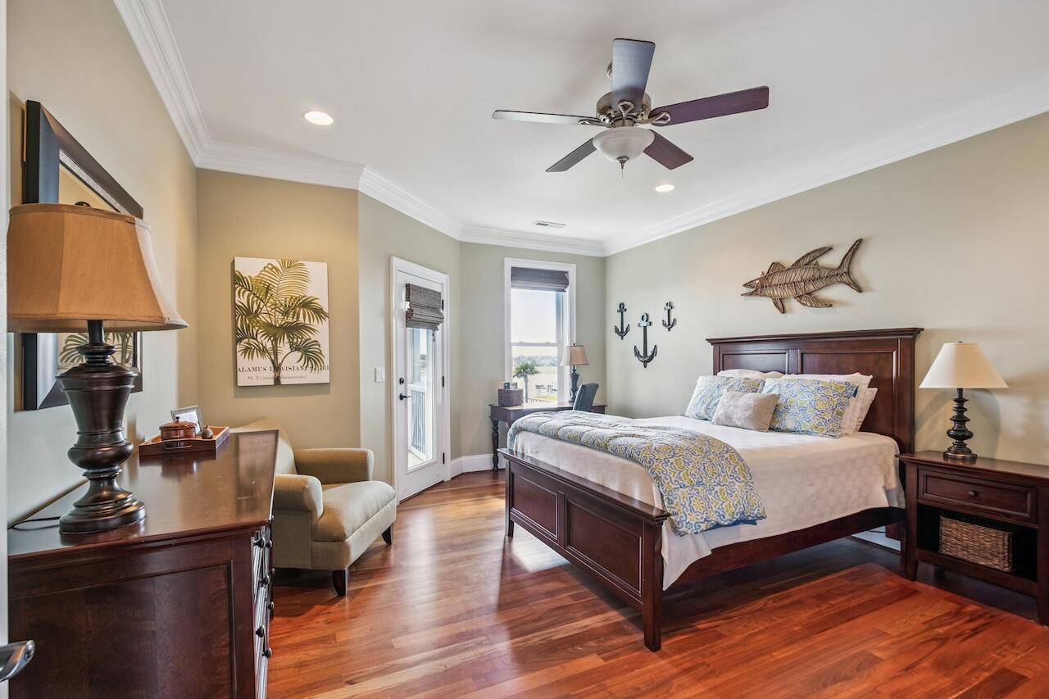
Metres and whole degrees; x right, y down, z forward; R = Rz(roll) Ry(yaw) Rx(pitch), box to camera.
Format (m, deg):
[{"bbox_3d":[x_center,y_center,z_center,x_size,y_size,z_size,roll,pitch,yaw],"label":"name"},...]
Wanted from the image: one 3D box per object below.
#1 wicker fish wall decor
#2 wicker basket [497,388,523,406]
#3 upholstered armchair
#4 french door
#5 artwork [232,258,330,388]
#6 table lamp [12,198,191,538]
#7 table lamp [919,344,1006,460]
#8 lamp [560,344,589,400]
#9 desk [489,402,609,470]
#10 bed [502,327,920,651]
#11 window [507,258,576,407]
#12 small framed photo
[{"bbox_3d":[2.145,-0.531,3.694,0.070,0.474,0.989,0,-1,-26],"label":"wicker fish wall decor"},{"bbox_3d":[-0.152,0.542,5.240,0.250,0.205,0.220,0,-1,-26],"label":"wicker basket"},{"bbox_3d":[-1.334,0.890,2.886,0.870,0.880,0.740,0,-1,4],"label":"upholstered armchair"},{"bbox_3d":[-0.991,0.284,4.541,0.100,2.159,1.001,0,-1,19],"label":"french door"},{"bbox_3d":[-1.750,-0.198,3.404,0.591,0.904,0.040,0,-1,-26],"label":"artwork"},{"bbox_3d":[-0.989,0.038,1.070,0.370,0.720,0.370,0,-1,-26],"label":"table lamp"},{"bbox_3d":[2.466,0.281,2.630,0.370,0.649,0.370,0,-1,-26],"label":"table lamp"},{"bbox_3d":[0.603,0.278,5.580,0.350,0.710,0.350,0,-1,0],"label":"lamp"},{"bbox_3d":[0.282,1.001,5.351,1.260,0.740,0.540,0,-1,-26],"label":"desk"},{"bbox_3d":[1.174,0.606,3.193,2.181,1.466,1.664,0,-1,-25],"label":"bed"},{"bbox_3d":[0.200,-0.113,5.708,0.980,1.938,0.120,0,-1,-26],"label":"window"},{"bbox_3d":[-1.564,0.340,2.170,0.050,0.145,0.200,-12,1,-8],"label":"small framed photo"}]

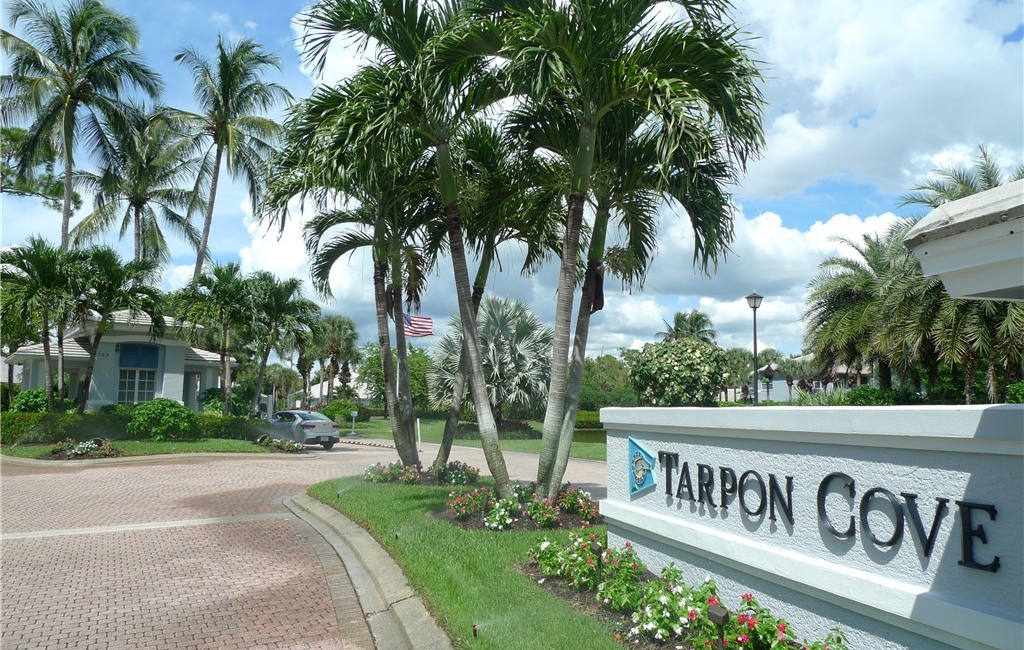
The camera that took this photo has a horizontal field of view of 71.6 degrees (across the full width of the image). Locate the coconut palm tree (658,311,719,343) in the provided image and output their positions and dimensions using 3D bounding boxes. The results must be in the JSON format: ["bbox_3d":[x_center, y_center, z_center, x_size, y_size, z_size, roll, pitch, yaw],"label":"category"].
[{"bbox_3d":[14.286,3.504,57.990,4.900,9.500,4.900,0,-7,0],"label":"coconut palm tree"}]

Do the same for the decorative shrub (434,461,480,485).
[{"bbox_3d":[-1.071,2.809,13.767,0.880,0.450,0.800,0,-7,0],"label":"decorative shrub"}]

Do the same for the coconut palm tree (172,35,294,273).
[{"bbox_3d":[-14.382,-4.581,35.761,6.200,20.000,6.000,0,-7,0],"label":"coconut palm tree"}]

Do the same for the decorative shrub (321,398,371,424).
[{"bbox_3d":[-12.827,6.691,54.083,3.800,1.950,3.200,0,-7,0],"label":"decorative shrub"}]

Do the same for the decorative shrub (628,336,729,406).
[{"bbox_3d":[5.740,2.419,24.689,3.400,3.900,3.300,0,-7,0],"label":"decorative shrub"}]

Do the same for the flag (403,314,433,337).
[{"bbox_3d":[-5.525,0.028,41.289,1.920,1.410,0.400,1,-7,-8],"label":"flag"}]

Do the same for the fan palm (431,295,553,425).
[{"bbox_3d":[-1.079,2.159,36.293,6.200,7.000,6.000,0,-7,0],"label":"fan palm"}]

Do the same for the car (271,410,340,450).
[{"bbox_3d":[-8.366,3.978,27.118,4.400,1.450,1.730,-6,-9,45],"label":"car"}]

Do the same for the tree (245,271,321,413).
[{"bbox_3d":[-9.539,1.190,29.367,3.040,6.920,3.000,0,-7,0],"label":"tree"}]

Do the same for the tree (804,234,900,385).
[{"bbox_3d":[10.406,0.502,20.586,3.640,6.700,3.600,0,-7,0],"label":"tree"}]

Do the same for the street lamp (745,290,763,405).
[{"bbox_3d":[6.508,1.370,18.972,0.500,4.590,0.470,-2,-7,19],"label":"street lamp"}]

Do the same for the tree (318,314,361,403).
[{"bbox_3d":[-14.114,3.538,57.972,3.600,9.000,3.600,0,-7,0],"label":"tree"}]

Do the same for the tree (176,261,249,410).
[{"bbox_3d":[-12.305,0.972,28.889,3.080,7.240,3.000,0,-7,0],"label":"tree"}]

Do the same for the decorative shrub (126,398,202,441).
[{"bbox_3d":[-13.371,3.658,27.359,2.970,1.720,2.600,0,-7,0],"label":"decorative shrub"}]

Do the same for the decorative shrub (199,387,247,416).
[{"bbox_3d":[-11.014,3.425,26.779,1.750,1.750,1.600,0,-7,0],"label":"decorative shrub"}]

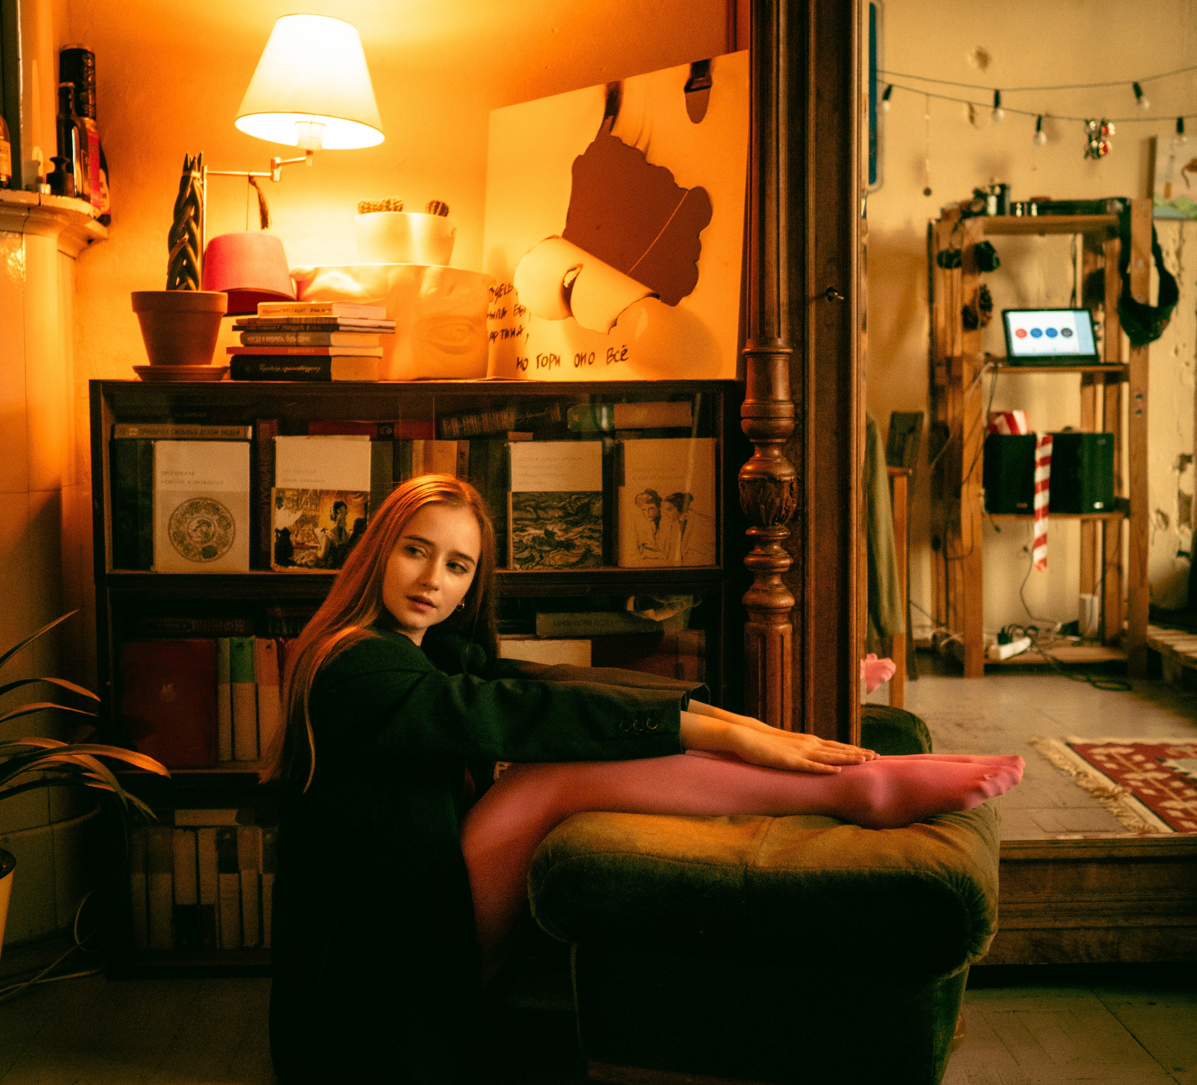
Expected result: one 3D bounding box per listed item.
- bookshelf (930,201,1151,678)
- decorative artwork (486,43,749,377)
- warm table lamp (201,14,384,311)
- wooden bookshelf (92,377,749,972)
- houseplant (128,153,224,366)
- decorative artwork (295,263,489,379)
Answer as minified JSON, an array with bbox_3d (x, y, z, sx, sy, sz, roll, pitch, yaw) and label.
[{"bbox_3d":[1.612,-0.374,5.790,0.678,1.691,0.460,-1,3,-4],"label":"bookshelf"},{"bbox_3d":[0.017,-0.526,2.684,0.604,0.518,0.030,3,1,44],"label":"decorative artwork"},{"bbox_3d":[-0.520,-0.647,2.666,0.311,0.497,0.280,-1,3,-3],"label":"warm table lamp"},{"bbox_3d":[-0.285,0.205,2.646,1.008,0.935,0.360,-1,3,-3],"label":"wooden bookshelf"},{"bbox_3d":[-0.681,-0.456,2.537,0.155,0.348,0.155,0,3,0],"label":"houseplant"},{"bbox_3d":[-0.347,-0.359,2.623,0.331,0.195,0.220,-1,3,-3],"label":"decorative artwork"}]

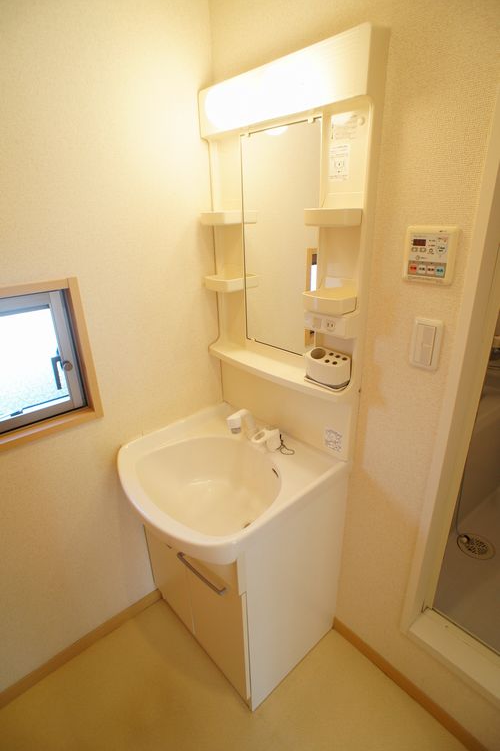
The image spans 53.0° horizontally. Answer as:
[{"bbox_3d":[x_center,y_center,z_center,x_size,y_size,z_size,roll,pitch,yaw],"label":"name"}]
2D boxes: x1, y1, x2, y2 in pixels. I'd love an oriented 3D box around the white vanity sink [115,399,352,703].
[{"bbox_3d":[-0.097,0.596,1.721,0.562,0.768,0.604,-23,32,-36],"label":"white vanity sink"}]

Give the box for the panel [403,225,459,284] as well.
[{"bbox_3d":[0.389,-0.262,1.099,0.020,0.121,0.121,-23,32,-36],"label":"panel"}]

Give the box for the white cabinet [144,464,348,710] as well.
[{"bbox_3d":[-0.035,0.592,1.764,0.416,0.734,0.562,-23,32,-36],"label":"white cabinet"}]

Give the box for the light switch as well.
[{"bbox_3d":[0.413,-0.070,1.180,0.011,0.127,0.069,-23,32,-36],"label":"light switch"}]

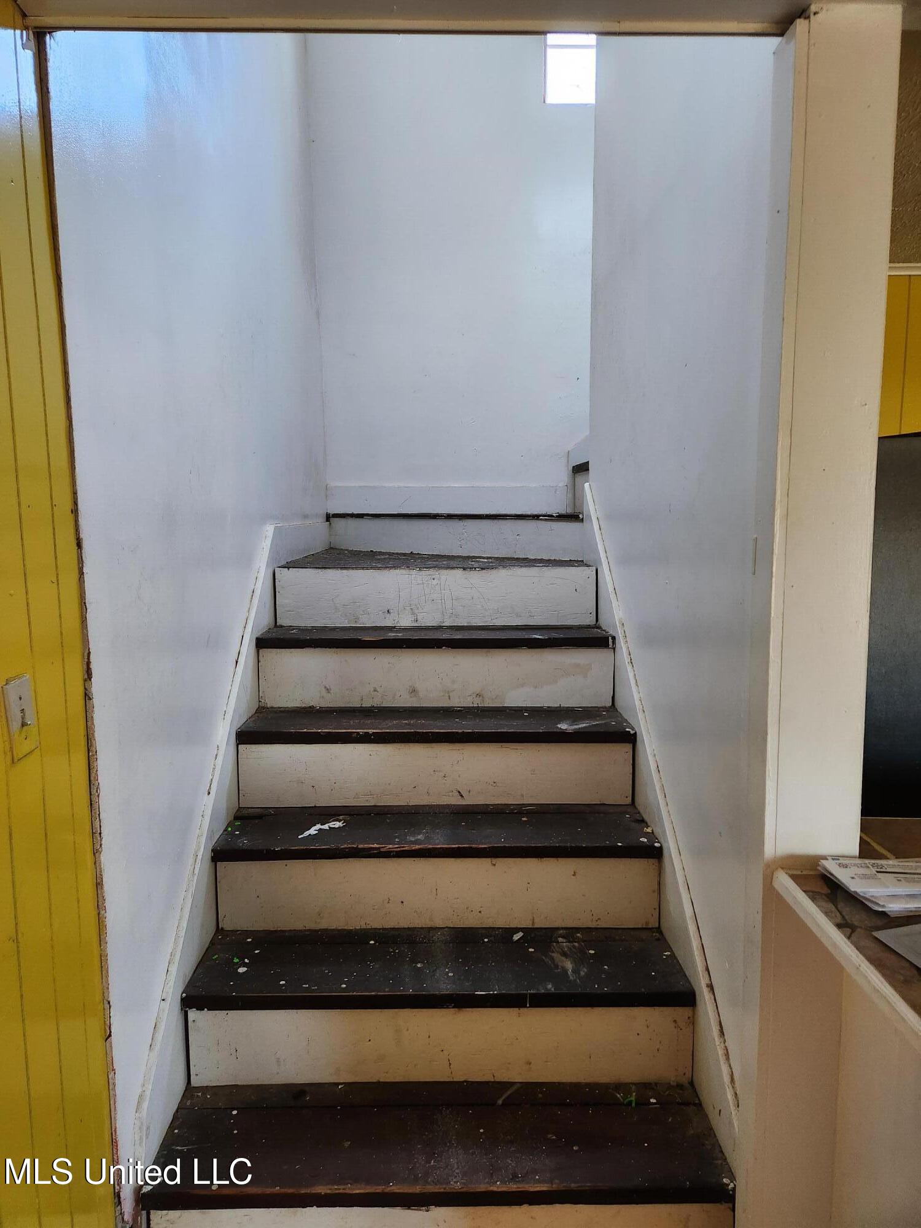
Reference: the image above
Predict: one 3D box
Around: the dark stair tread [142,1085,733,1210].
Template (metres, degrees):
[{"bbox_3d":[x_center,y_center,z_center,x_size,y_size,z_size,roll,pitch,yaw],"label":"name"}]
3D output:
[{"bbox_3d":[-0.040,1.050,1.629,1.085,0.034,0.282,0,7,-2],"label":"dark stair tread"}]

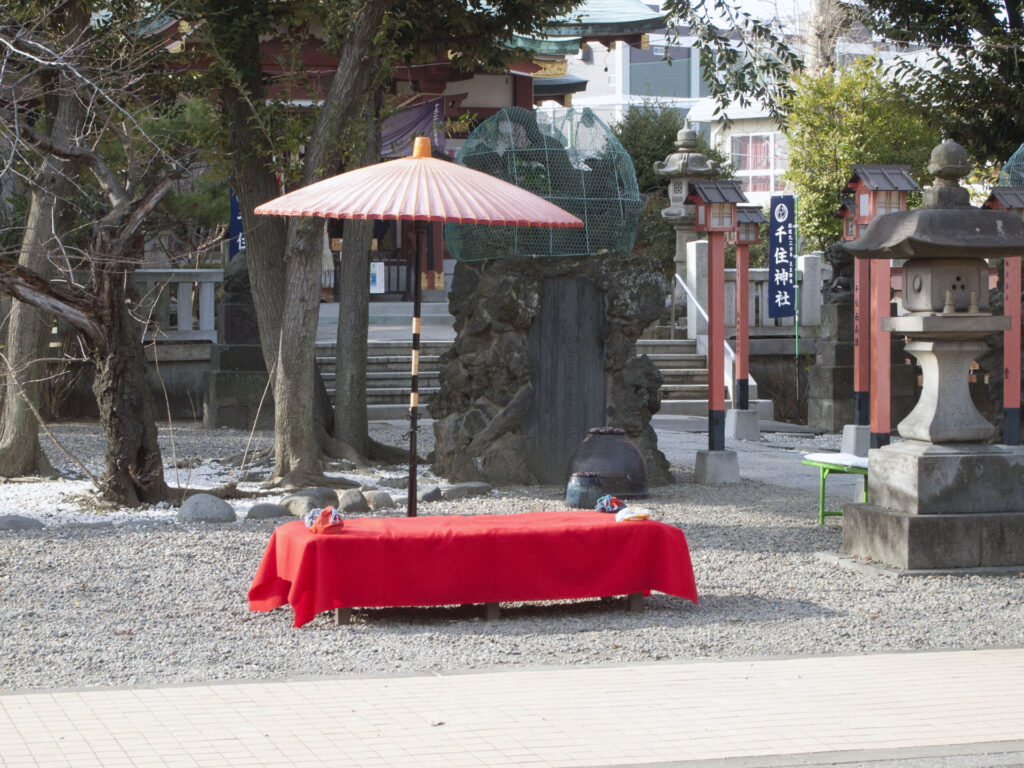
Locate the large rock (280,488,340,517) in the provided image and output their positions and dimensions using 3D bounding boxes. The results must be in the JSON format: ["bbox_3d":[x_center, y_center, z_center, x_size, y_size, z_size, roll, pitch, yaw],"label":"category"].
[{"bbox_3d":[-1.381,0.799,17.025,0.378,0.164,0.268,-1,2,-16],"label":"large rock"}]

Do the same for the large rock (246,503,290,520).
[{"bbox_3d":[-1.581,0.811,16.168,0.300,0.100,0.220,-1,3,-12],"label":"large rock"}]

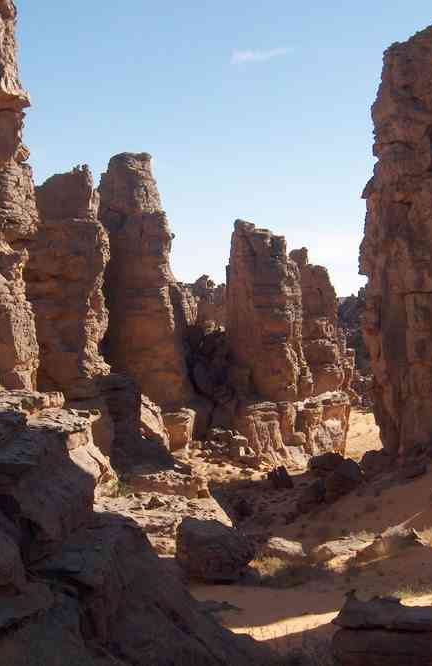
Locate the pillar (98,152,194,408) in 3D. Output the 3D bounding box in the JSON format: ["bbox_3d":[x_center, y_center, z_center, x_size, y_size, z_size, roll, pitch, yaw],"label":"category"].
[{"bbox_3d":[-3.270,-2.470,47.000,4.400,11.800,4.400,0,1,0],"label":"pillar"}]

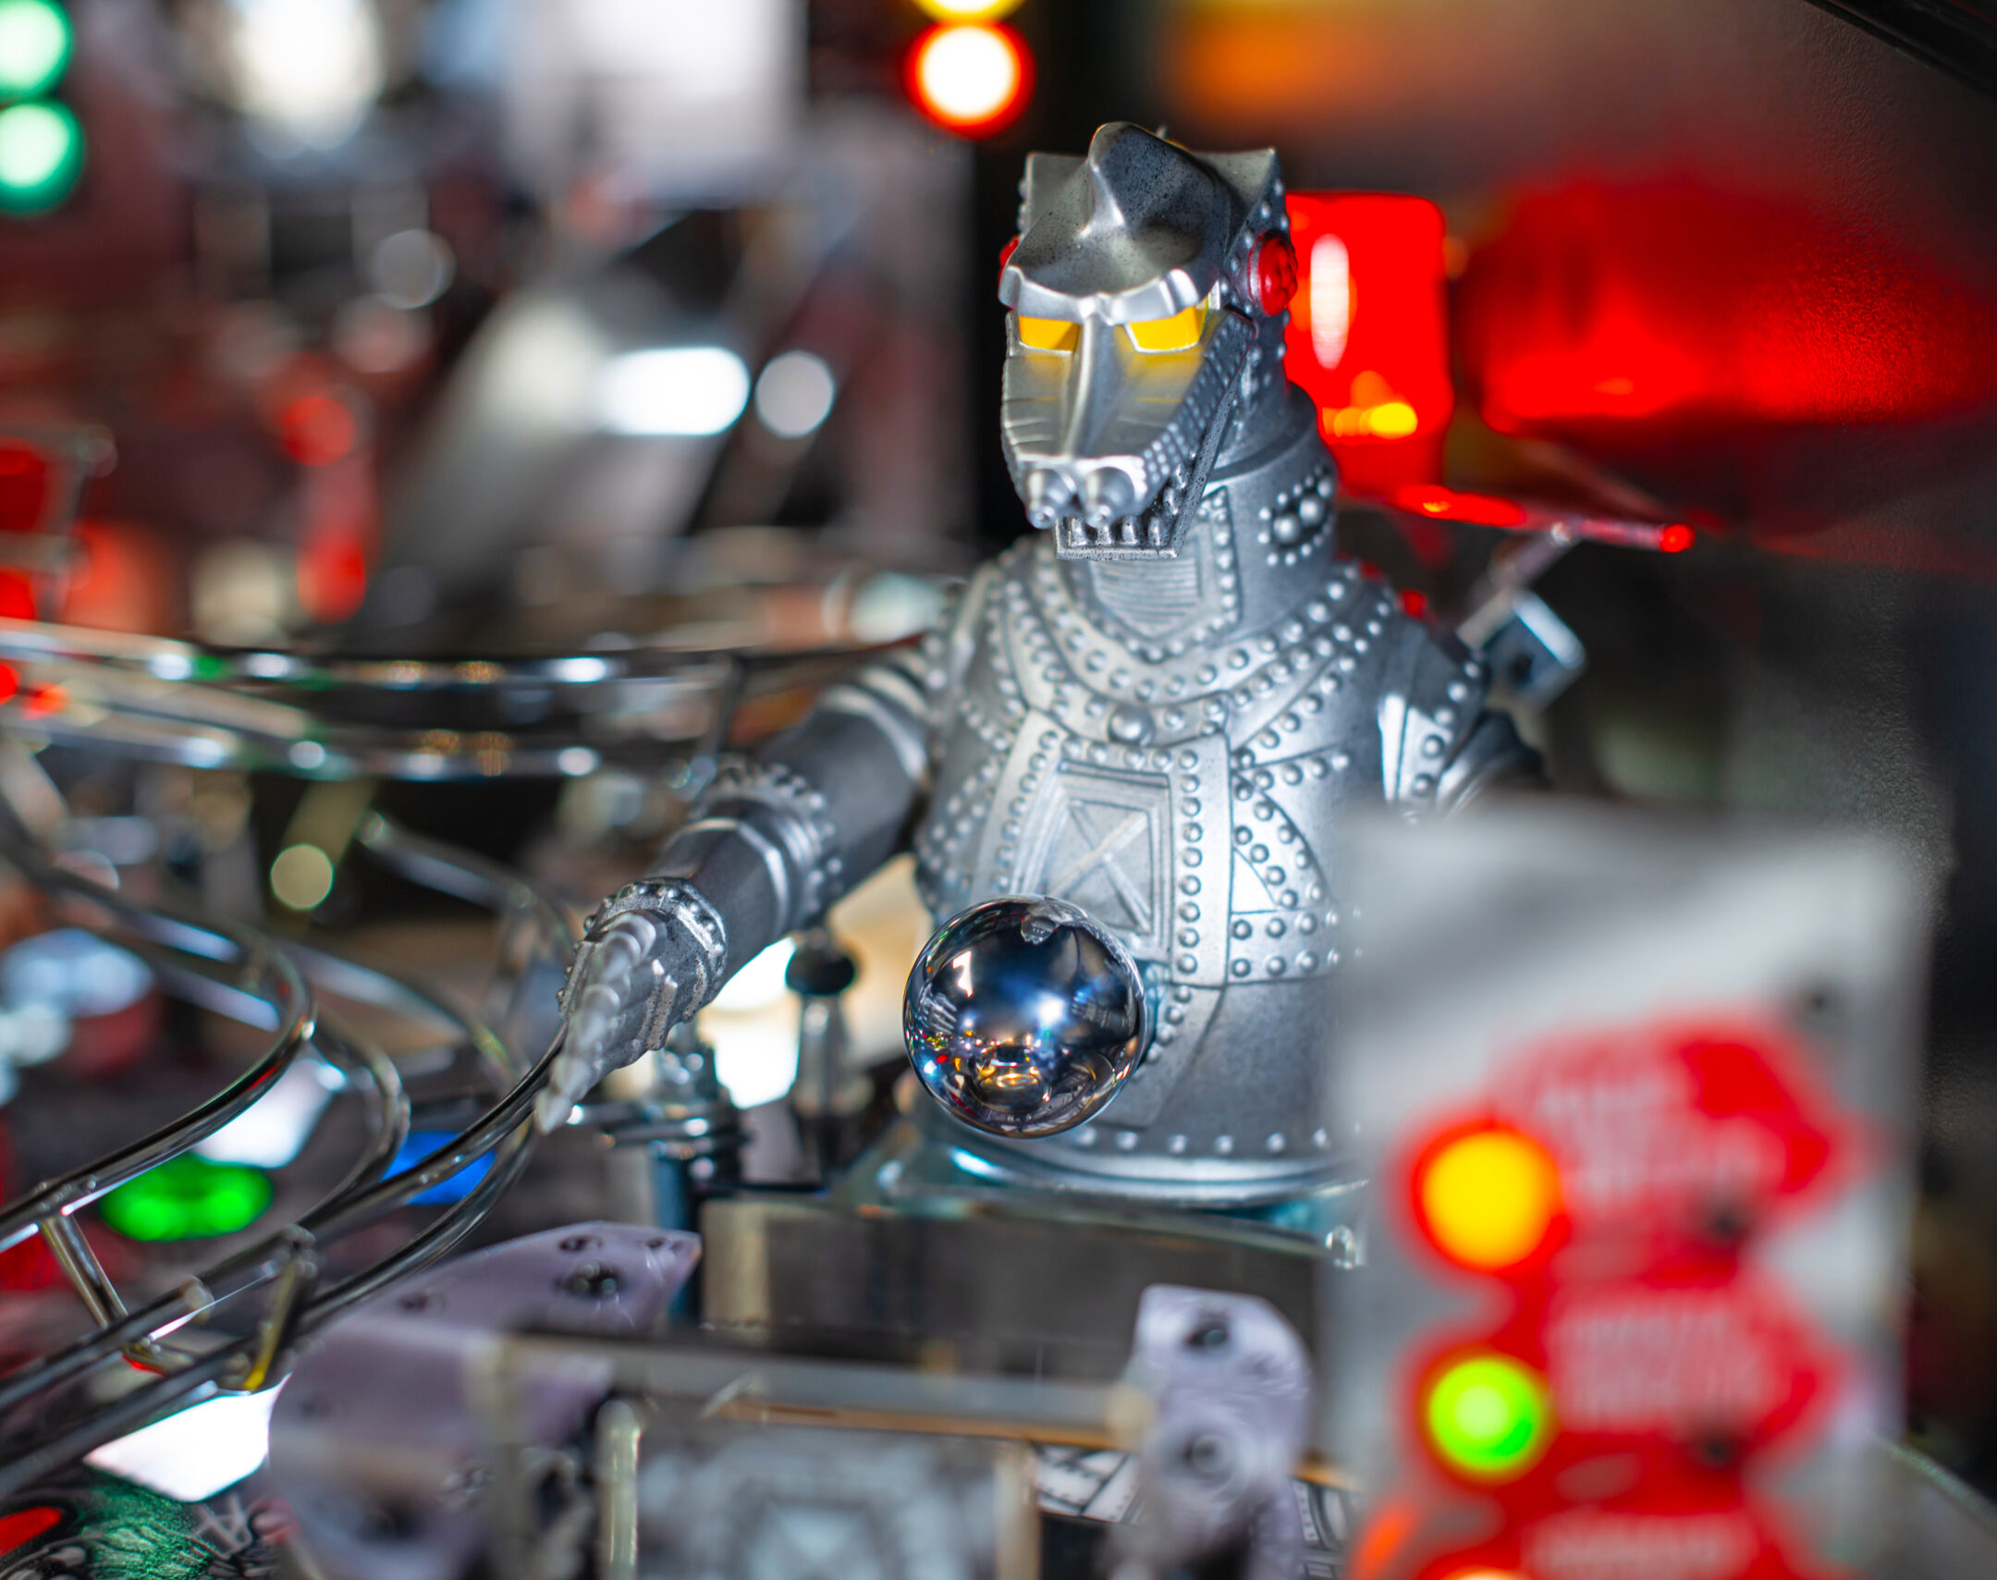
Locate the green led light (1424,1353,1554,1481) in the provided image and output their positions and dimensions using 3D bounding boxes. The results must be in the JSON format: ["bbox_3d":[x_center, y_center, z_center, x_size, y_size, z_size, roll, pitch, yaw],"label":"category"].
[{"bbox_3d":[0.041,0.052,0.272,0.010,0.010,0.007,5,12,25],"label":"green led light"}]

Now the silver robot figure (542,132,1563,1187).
[{"bbox_3d":[0.012,-0.015,0.377,0.088,0.123,0.108,5,12,25],"label":"silver robot figure"}]

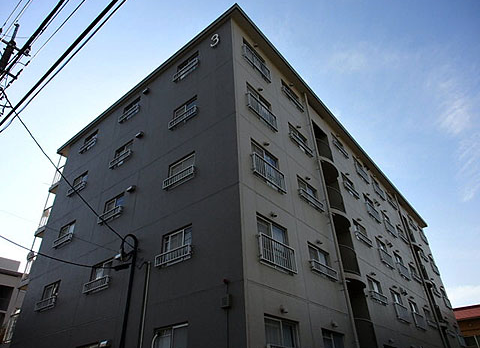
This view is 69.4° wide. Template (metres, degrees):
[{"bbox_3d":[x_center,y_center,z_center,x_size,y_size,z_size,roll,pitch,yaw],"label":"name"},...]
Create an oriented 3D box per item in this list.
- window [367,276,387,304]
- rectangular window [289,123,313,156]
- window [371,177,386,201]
[{"bbox_3d":[6.028,5.129,15.394,0.250,1.030,1.850,-26,-40,31],"label":"window"},{"bbox_3d":[2.539,-1.510,14.975,0.260,1.080,1.780,-26,-40,31],"label":"rectangular window"},{"bbox_3d":[9.129,0.979,22.962,0.200,1.420,1.700,-26,-41,30],"label":"window"}]

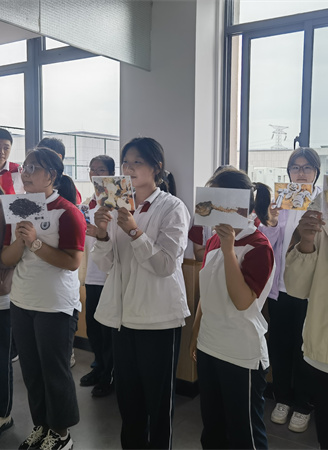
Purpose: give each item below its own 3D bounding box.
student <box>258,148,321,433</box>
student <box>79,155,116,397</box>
[{"bbox_3d":[0.733,0.373,2.710,0.460,1.642,0.400,2,6,18],"label":"student"},{"bbox_3d":[-0.443,0.330,3.170,0.450,1.624,0.380,3,6,28],"label":"student"}]

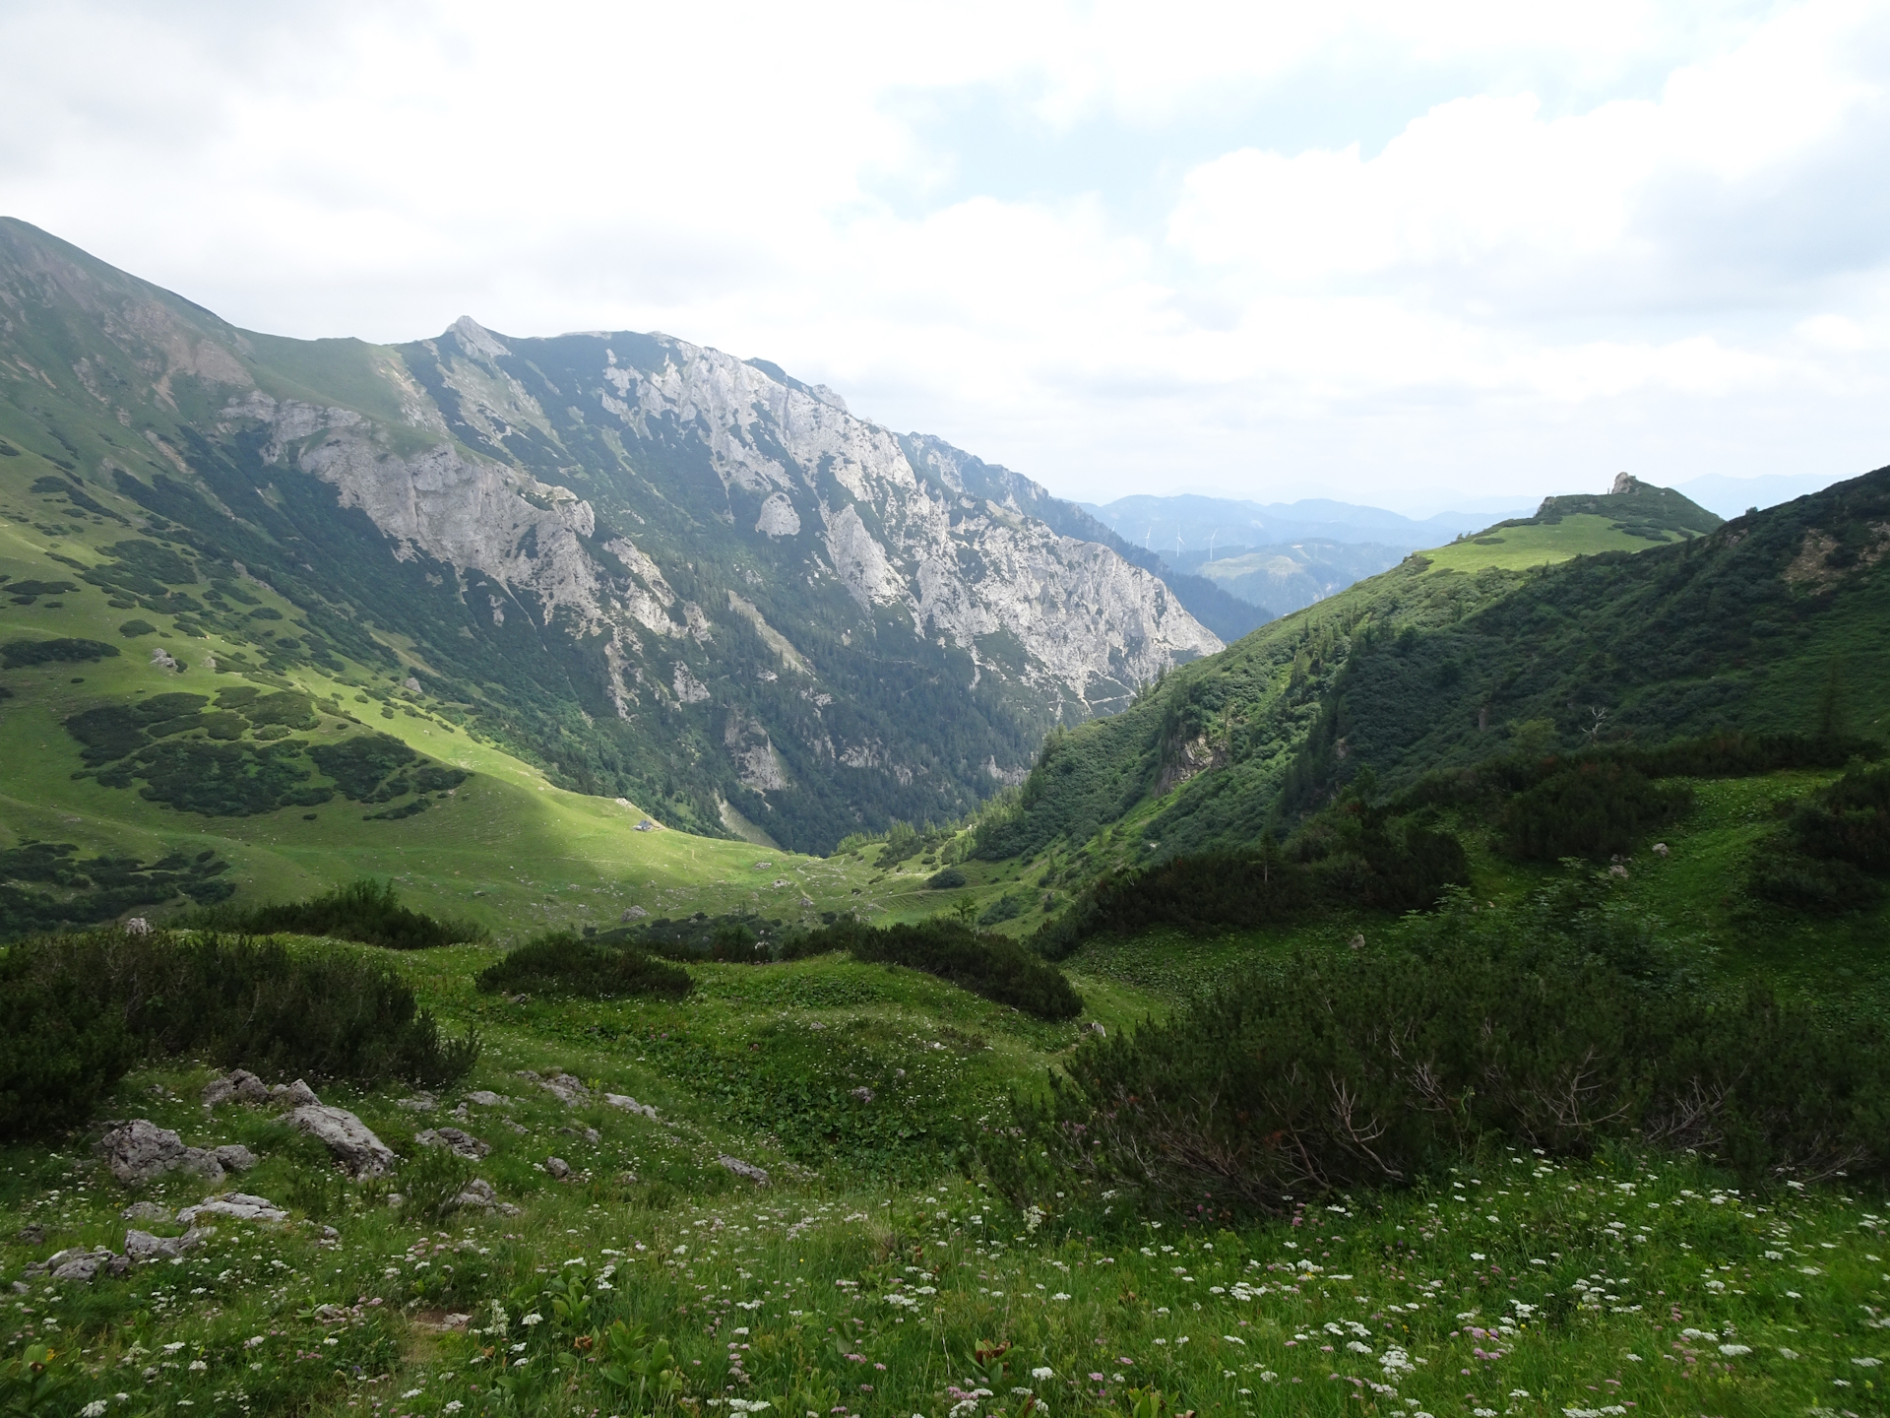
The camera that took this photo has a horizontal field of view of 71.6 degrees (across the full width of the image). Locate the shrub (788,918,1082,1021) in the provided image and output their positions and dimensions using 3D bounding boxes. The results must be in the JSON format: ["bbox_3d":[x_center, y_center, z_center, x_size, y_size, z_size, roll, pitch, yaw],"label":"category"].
[{"bbox_3d":[-0.230,4.320,22.300,5.100,1.400,2.400,4,9,25],"label":"shrub"}]

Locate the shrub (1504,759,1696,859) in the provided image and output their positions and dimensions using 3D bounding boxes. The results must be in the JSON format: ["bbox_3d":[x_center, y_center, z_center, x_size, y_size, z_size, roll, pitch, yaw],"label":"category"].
[{"bbox_3d":[12.500,1.930,25.500,3.500,1.750,2.800,4,10,25],"label":"shrub"}]

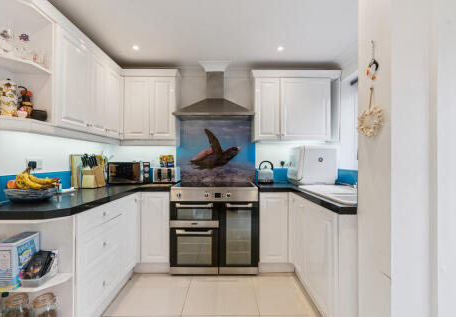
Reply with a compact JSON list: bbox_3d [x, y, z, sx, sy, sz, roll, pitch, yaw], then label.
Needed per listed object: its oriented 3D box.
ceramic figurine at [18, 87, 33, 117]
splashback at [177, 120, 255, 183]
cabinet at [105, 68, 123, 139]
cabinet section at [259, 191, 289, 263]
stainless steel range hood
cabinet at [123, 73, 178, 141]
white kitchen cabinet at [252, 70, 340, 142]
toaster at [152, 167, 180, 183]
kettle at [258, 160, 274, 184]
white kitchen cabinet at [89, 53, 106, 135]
[{"bbox_3d":[-1.312,-0.354,1.455,0.082,0.185,0.078,1,-1,-42],"label":"ceramic figurine"},{"bbox_3d":[-0.154,-0.095,2.925,1.020,0.810,0.015,0,-1,0],"label":"splashback"},{"bbox_3d":[-1.375,-0.585,2.460,0.320,0.720,0.300,0,-1,0],"label":"cabinet"},{"bbox_3d":[0.478,0.715,2.570,0.300,0.730,0.560,0,0,0],"label":"cabinet section"},{"bbox_3d":[-0.155,-0.786,2.700,0.900,0.650,0.460,0,-1,0],"label":"stainless steel range hood"},{"bbox_3d":[-0.900,-0.606,2.770,0.630,0.790,0.330,0,-1,0],"label":"cabinet"},{"bbox_3d":[0.795,-0.601,2.770,0.980,0.820,0.340,0,-1,0],"label":"white kitchen cabinet"},{"bbox_3d":[-0.750,0.214,2.765,0.250,0.185,0.280,0,-1,0],"label":"toaster"},{"bbox_3d":[0.464,0.169,2.720,0.195,0.265,0.180,0,-1,0],"label":"kettle"},{"bbox_3d":[-1.375,-0.589,2.155,0.320,0.720,0.300,0,-1,0],"label":"white kitchen cabinet"}]

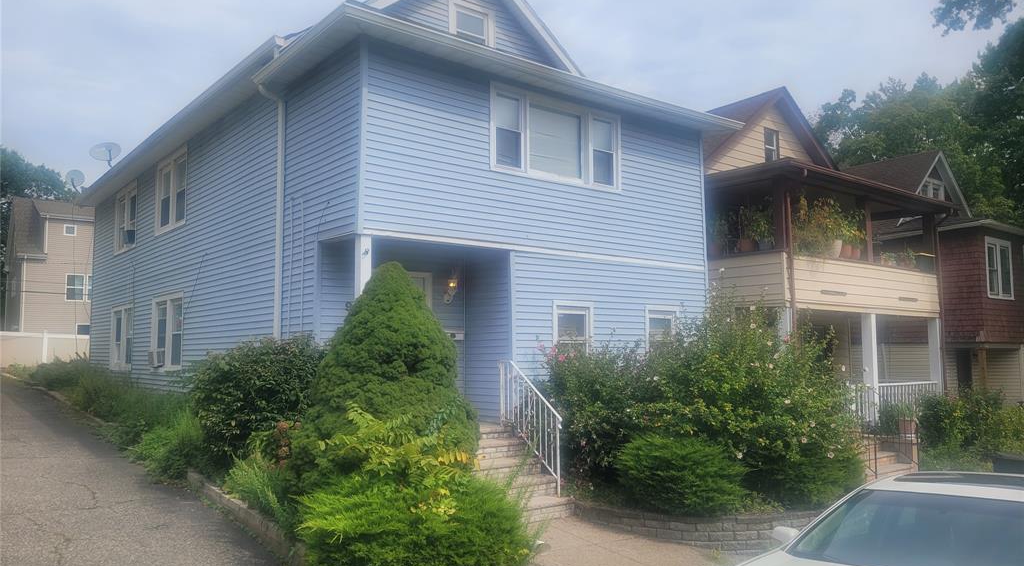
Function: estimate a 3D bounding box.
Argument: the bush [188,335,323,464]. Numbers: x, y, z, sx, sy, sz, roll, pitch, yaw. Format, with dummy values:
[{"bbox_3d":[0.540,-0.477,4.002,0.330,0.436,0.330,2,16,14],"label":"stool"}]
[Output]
[{"bbox_3d":[-3.259,1.535,9.885,1.650,1.650,1.750,4,-7,-39],"label":"bush"}]

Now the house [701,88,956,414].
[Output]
[{"bbox_3d":[3.533,0.053,20.652,7.200,8.700,13.000,4,-7,-39],"label":"house"}]

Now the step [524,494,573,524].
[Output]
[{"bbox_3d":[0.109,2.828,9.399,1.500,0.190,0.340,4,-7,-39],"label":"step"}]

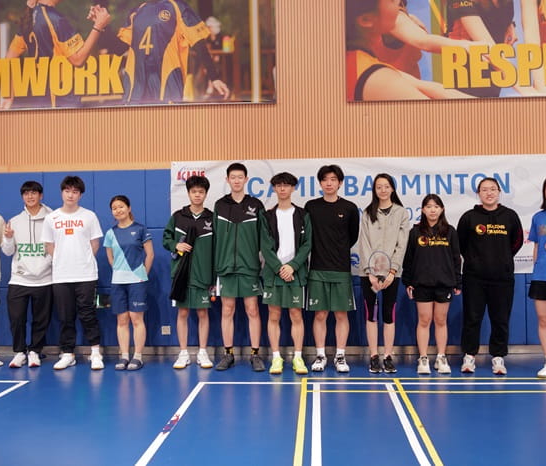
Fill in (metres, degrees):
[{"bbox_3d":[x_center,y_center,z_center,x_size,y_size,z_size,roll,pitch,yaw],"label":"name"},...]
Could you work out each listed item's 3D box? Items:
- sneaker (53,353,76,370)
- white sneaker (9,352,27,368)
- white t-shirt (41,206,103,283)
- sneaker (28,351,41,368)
[{"bbox_3d":[-1.959,1.204,6.414,0.110,0.120,0.290,-1,0,17],"label":"sneaker"},{"bbox_3d":[-2.451,1.210,6.543,0.110,0.120,0.290,-1,0,0],"label":"white sneaker"},{"bbox_3d":[-1.891,0.113,6.430,0.575,0.720,0.300,-1,0,0],"label":"white t-shirt"},{"bbox_3d":[-2.291,1.208,6.540,0.110,0.120,0.290,-1,0,-24],"label":"sneaker"}]

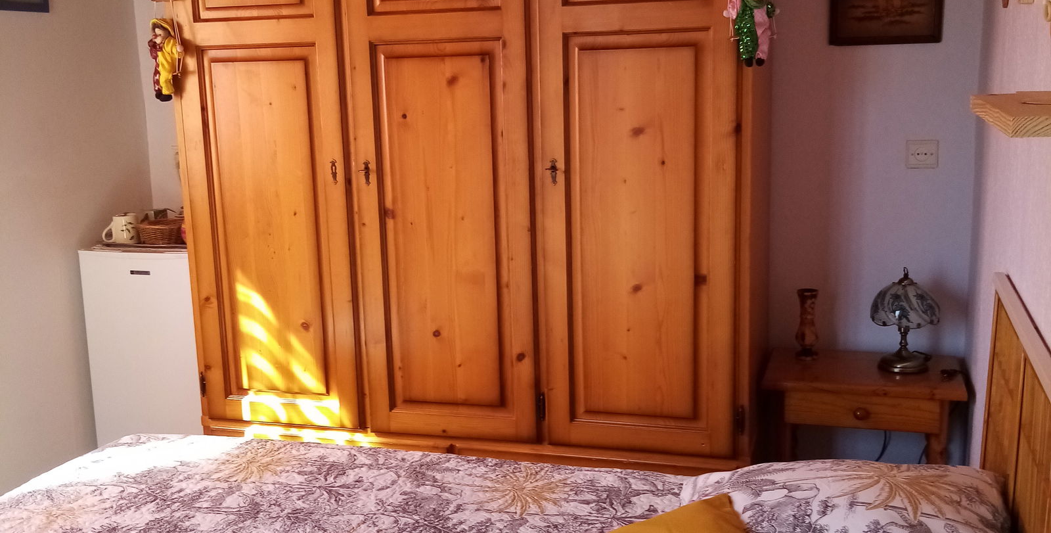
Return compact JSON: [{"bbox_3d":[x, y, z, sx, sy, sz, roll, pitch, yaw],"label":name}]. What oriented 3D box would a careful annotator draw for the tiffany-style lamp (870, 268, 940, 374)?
[{"bbox_3d":[1.096,0.148,3.044,0.189,0.293,0.189,2,12,18],"label":"tiffany-style lamp"}]

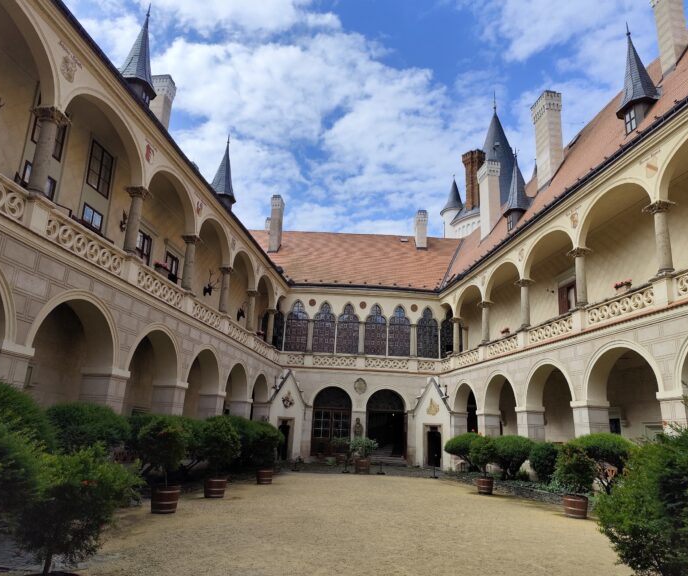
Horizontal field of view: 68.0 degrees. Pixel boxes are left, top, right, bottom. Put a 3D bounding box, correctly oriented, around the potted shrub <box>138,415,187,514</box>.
[{"bbox_3d":[-3.683,3.490,10.199,1.007,1.806,1.007,7,-17,-17],"label":"potted shrub"}]

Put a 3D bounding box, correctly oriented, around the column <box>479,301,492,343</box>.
[{"bbox_3d":[6.870,1.701,24.678,0.442,2.022,0.442,5,-16,-7],"label":"column"}]

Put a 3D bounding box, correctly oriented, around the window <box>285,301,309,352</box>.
[{"bbox_3d":[-2.731,2.244,30.091,1.290,3.107,0.204,3,-16,-2],"label":"window"}]

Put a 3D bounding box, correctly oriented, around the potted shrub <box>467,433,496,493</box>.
[{"bbox_3d":[4.437,5.567,16.202,0.799,1.758,0.799,-1,-16,15],"label":"potted shrub"}]

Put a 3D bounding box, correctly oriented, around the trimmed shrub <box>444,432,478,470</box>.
[{"bbox_3d":[5.083,6.809,21.258,1.598,1.632,1.598,-1,-16,13],"label":"trimmed shrub"}]

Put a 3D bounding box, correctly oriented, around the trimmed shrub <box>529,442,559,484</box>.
[{"bbox_3d":[6.060,5.331,15.500,1.000,1.280,1.000,5,-15,-7],"label":"trimmed shrub"}]

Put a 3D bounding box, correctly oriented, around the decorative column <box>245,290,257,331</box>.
[{"bbox_3d":[-4.317,1.091,23.944,0.470,1.780,0.470,1,-15,7],"label":"decorative column"}]

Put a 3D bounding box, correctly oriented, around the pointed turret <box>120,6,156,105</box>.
[{"bbox_3d":[-6.188,-7.142,15.781,1.184,3.737,1.184,0,-16,7],"label":"pointed turret"}]

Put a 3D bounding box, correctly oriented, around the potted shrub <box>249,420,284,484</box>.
[{"bbox_3d":[-2.550,5.333,16.634,1.120,1.970,1.120,4,-16,-7],"label":"potted shrub"}]

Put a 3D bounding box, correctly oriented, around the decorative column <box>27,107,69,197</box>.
[{"bbox_3d":[-6.034,-2.716,10.153,0.500,1.780,0.500,1,-15,7],"label":"decorative column"}]

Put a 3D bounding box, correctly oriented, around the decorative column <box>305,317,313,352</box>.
[{"bbox_3d":[-1.947,2.785,29.868,0.381,1.965,0.381,3,-16,-2],"label":"decorative column"}]

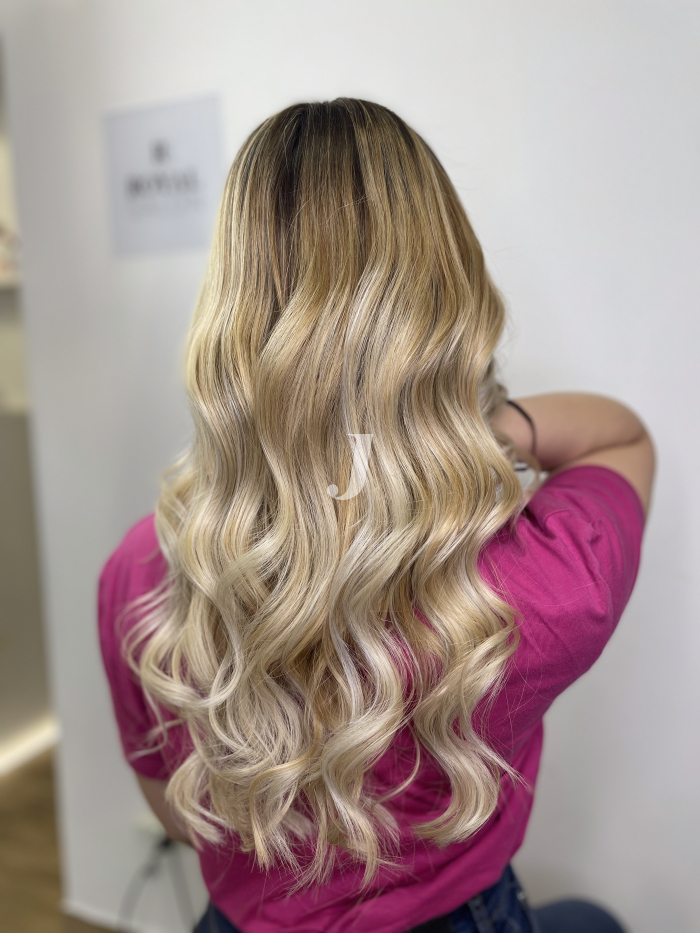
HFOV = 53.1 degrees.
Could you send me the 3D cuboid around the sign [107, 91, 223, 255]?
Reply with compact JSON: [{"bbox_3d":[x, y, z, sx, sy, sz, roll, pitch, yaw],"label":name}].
[{"bbox_3d":[-0.340,-0.526,1.285,0.254,0.265,0.010,1,8,19],"label":"sign"}]

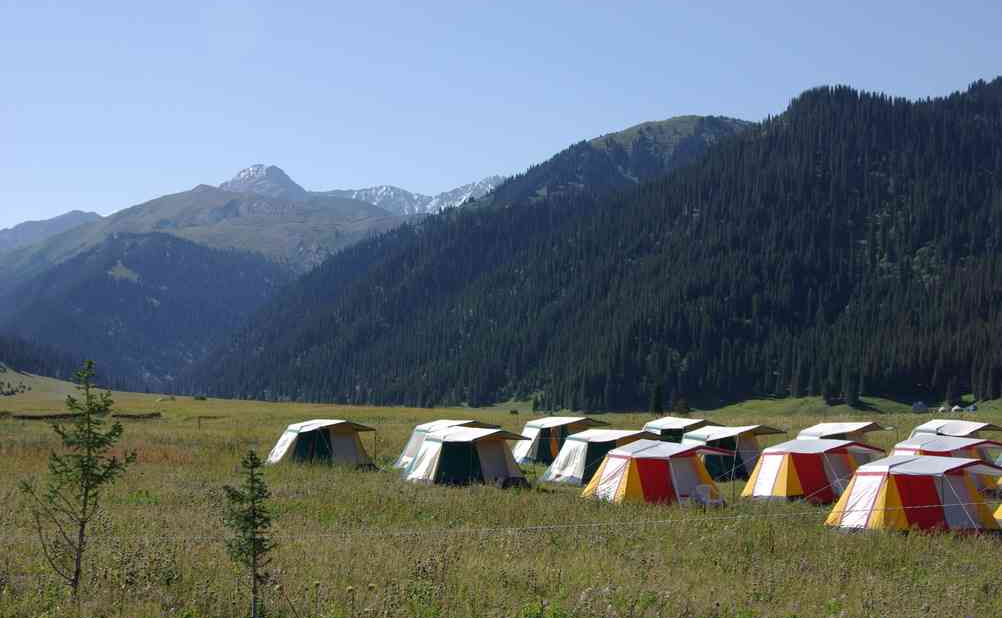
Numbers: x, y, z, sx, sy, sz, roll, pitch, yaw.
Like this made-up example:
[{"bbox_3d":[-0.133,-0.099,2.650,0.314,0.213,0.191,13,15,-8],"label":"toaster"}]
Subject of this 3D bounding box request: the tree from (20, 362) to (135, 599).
[{"bbox_3d":[-5.800,2.360,22.000,1.550,3.250,1.450,0,-2,0],"label":"tree"}]

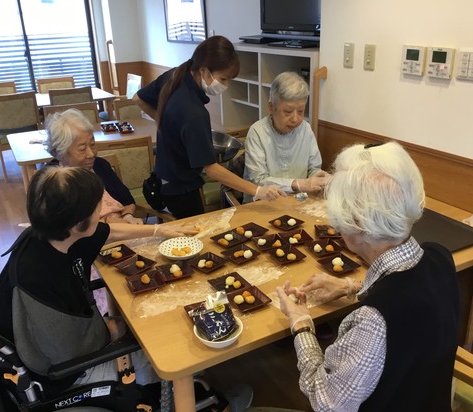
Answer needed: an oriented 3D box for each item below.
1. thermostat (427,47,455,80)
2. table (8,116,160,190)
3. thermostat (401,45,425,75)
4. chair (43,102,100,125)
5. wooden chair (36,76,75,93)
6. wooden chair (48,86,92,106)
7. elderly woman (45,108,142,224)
[{"bbox_3d":[0.852,-0.593,2.057,0.024,0.122,0.120,-13,24,-26],"label":"thermostat"},{"bbox_3d":[-0.939,-0.254,4.006,1.520,0.700,0.950,-13,24,-25],"label":"table"},{"bbox_3d":[0.791,-0.641,2.182,0.020,0.120,0.122,-13,24,-25],"label":"thermostat"},{"bbox_3d":[-1.328,-0.433,4.287,0.520,0.865,0.550,-13,24,-25],"label":"chair"},{"bbox_3d":[-2.137,-1.137,6.140,0.470,0.830,0.540,-13,24,-26],"label":"wooden chair"},{"bbox_3d":[-1.839,-0.910,5.573,0.520,0.870,0.550,-13,24,-25],"label":"wooden chair"},{"bbox_3d":[-0.676,0.109,2.408,0.500,1.150,0.700,-21,28,-38],"label":"elderly woman"}]

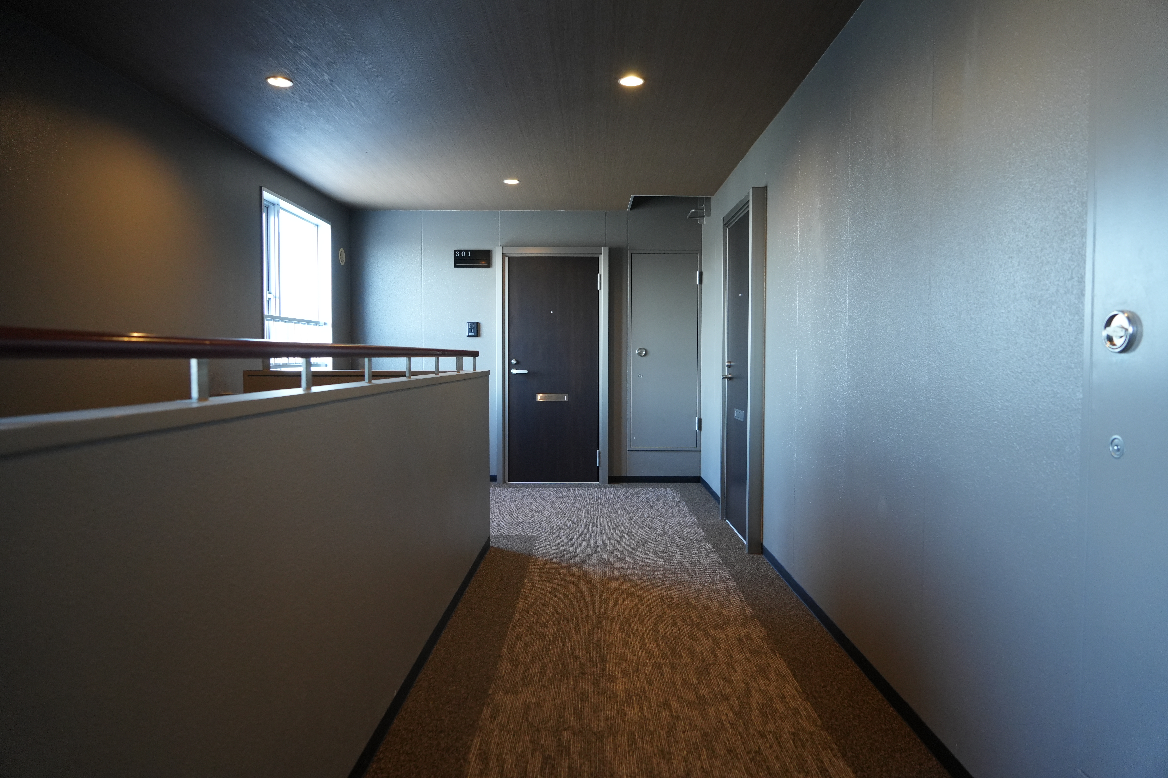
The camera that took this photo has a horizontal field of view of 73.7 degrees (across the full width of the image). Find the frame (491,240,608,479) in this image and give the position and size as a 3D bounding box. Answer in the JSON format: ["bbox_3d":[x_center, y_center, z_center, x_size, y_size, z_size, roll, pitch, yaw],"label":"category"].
[{"bbox_3d":[-0.272,-0.200,6.864,0.983,2.073,0.115,0,2,1],"label":"frame"}]

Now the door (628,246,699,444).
[{"bbox_3d":[0.711,-0.333,6.883,0.650,1.768,0.070,0,2,1],"label":"door"}]

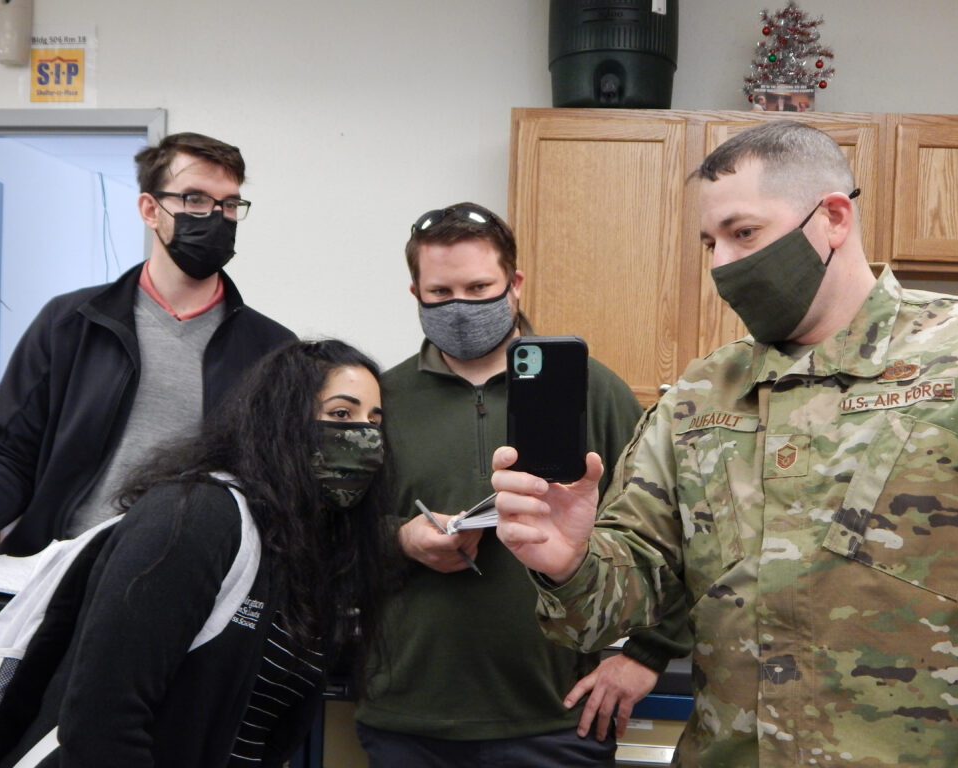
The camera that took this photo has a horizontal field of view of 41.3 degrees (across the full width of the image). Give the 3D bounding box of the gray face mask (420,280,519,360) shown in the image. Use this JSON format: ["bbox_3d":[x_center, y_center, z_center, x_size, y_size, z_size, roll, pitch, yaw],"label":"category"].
[{"bbox_3d":[-0.020,-0.092,2.010,0.150,0.110,0.095,-5,13,6],"label":"gray face mask"}]

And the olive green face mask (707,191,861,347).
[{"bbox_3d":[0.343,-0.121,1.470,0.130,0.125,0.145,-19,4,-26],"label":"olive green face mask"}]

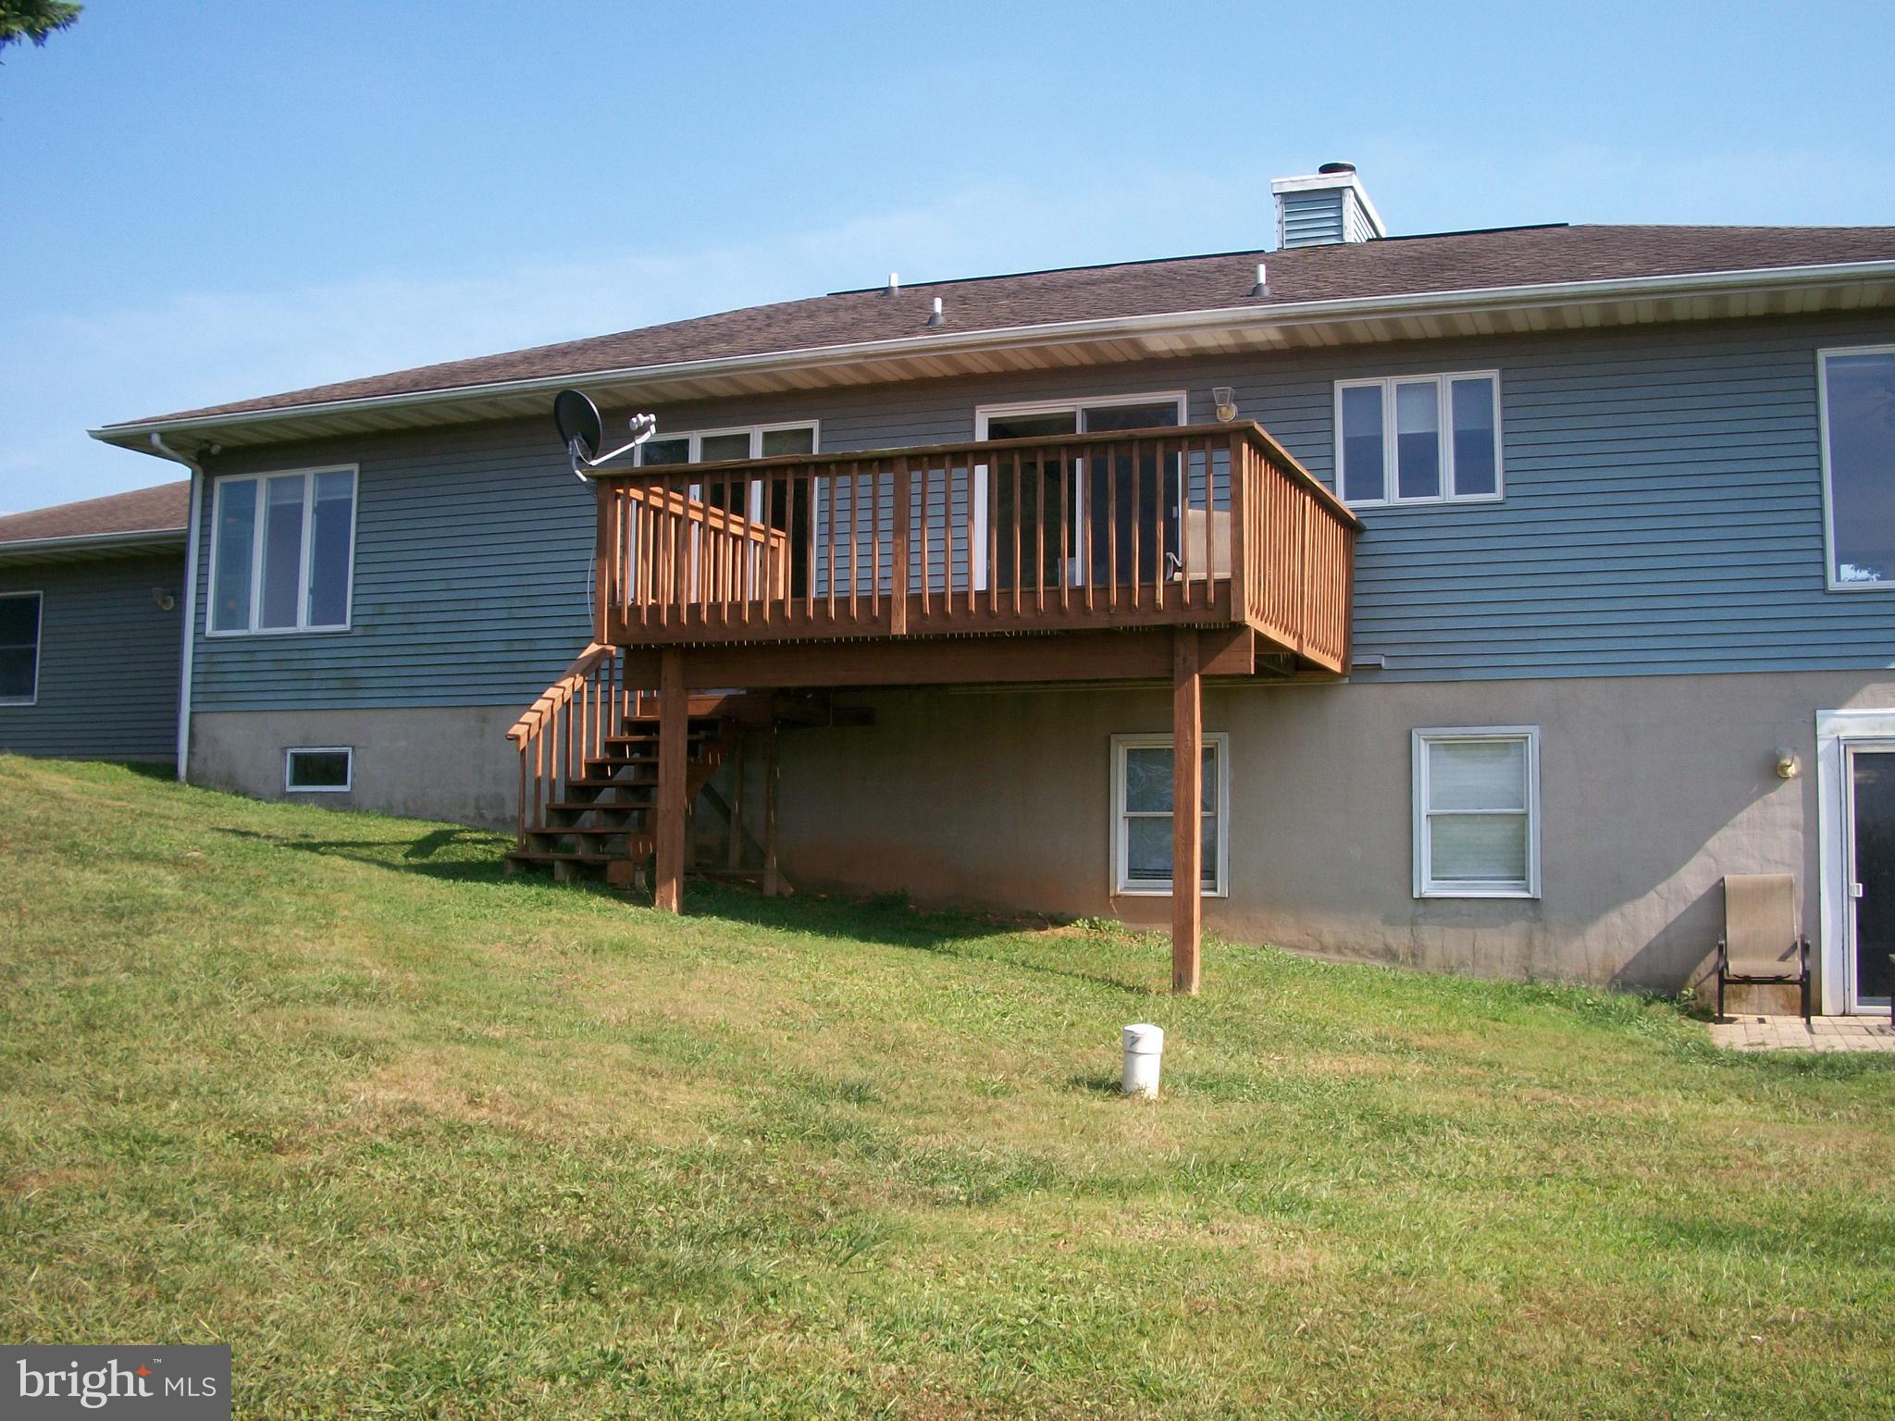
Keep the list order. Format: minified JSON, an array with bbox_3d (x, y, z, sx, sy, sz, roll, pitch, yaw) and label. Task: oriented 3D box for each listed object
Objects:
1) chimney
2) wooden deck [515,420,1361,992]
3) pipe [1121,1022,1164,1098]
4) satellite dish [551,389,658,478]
[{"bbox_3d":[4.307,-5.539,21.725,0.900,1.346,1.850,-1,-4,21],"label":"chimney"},{"bbox_3d":[-0.210,0.175,14.407,6.000,3.470,4.100,-1,-4,21],"label":"wooden deck"},{"bbox_3d":[0.888,1.597,8.700,0.183,0.310,0.183,1,-4,21],"label":"pipe"},{"bbox_3d":[-2.407,-1.909,13.576,0.500,0.631,0.730,-3,-6,43],"label":"satellite dish"}]

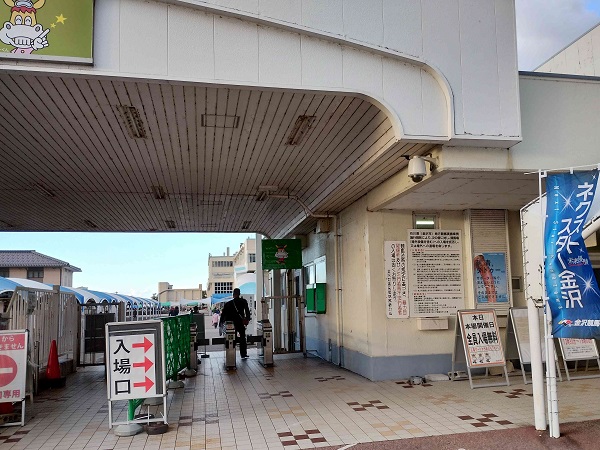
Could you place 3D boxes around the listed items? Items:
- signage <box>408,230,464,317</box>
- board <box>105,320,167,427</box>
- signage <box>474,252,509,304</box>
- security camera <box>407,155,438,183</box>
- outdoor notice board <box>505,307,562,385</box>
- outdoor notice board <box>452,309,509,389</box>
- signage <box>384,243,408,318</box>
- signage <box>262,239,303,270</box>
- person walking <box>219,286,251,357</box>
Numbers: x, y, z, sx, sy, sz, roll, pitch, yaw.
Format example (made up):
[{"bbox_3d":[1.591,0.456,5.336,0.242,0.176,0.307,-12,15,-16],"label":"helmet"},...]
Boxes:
[{"bbox_3d":[2.268,0.812,8.080,0.960,1.440,0.030,0,-7,-11],"label":"signage"},{"bbox_3d":[-1.927,1.768,5.720,0.640,1.170,0.200,-2,-5,-12],"label":"board"},{"bbox_3d":[3.261,0.901,8.250,0.600,0.850,0.020,0,-7,-11],"label":"signage"},{"bbox_3d":[1.447,-0.655,5.710,0.360,0.320,0.210,0,-7,-11],"label":"security camera"},{"bbox_3d":[3.598,1.880,7.684,0.620,1.100,0.600,0,-7,-11],"label":"outdoor notice board"},{"bbox_3d":[2.757,1.896,7.551,0.610,1.110,0.600,0,-7,-11],"label":"outdoor notice board"},{"bbox_3d":[1.596,0.903,7.970,0.380,1.260,0.030,0,-7,-11],"label":"signage"},{"bbox_3d":[-0.403,0.687,11.300,0.940,0.690,0.040,0,-7,-11],"label":"signage"},{"bbox_3d":[-1.540,2.334,11.500,0.660,1.660,0.500,0,-7,-11],"label":"person walking"}]

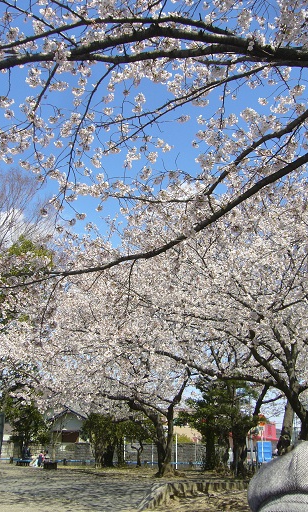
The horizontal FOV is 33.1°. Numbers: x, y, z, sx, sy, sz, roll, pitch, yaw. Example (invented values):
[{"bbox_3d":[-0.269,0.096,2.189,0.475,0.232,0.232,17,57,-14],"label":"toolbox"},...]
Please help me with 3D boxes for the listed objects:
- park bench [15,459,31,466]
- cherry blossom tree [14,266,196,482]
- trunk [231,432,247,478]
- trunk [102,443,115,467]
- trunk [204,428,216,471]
[{"bbox_3d":[-7.684,12.262,30.754,1.250,0.430,0.450,1,-20,-1],"label":"park bench"},{"bbox_3d":[-2.451,5.195,24.639,8.567,9.748,7.282,1,-20,0],"label":"cherry blossom tree"},{"bbox_3d":[3.904,9.260,24.182,0.615,1.923,0.615,-2,-20,8],"label":"trunk"},{"bbox_3d":[-2.721,12.129,31.630,0.690,1.382,0.690,2,-20,-4],"label":"trunk"},{"bbox_3d":[3.220,11.090,29.769,0.591,2.222,0.591,-1,-20,6],"label":"trunk"}]

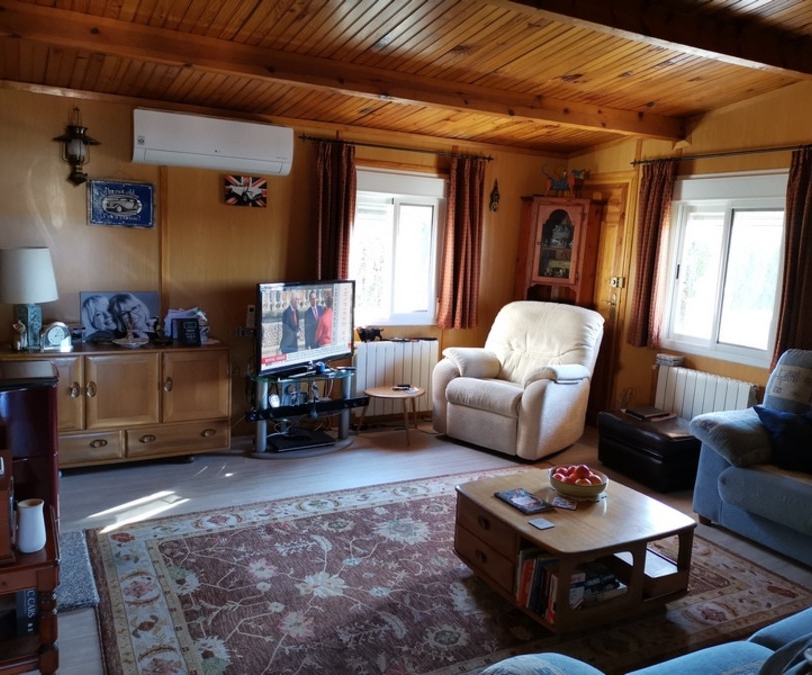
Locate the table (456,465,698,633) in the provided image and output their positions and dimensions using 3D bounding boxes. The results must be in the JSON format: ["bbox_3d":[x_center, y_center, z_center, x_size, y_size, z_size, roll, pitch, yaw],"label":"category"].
[{"bbox_3d":[0.709,0.915,3.055,0.775,0.403,0.800,-2,9,-28],"label":"table"}]

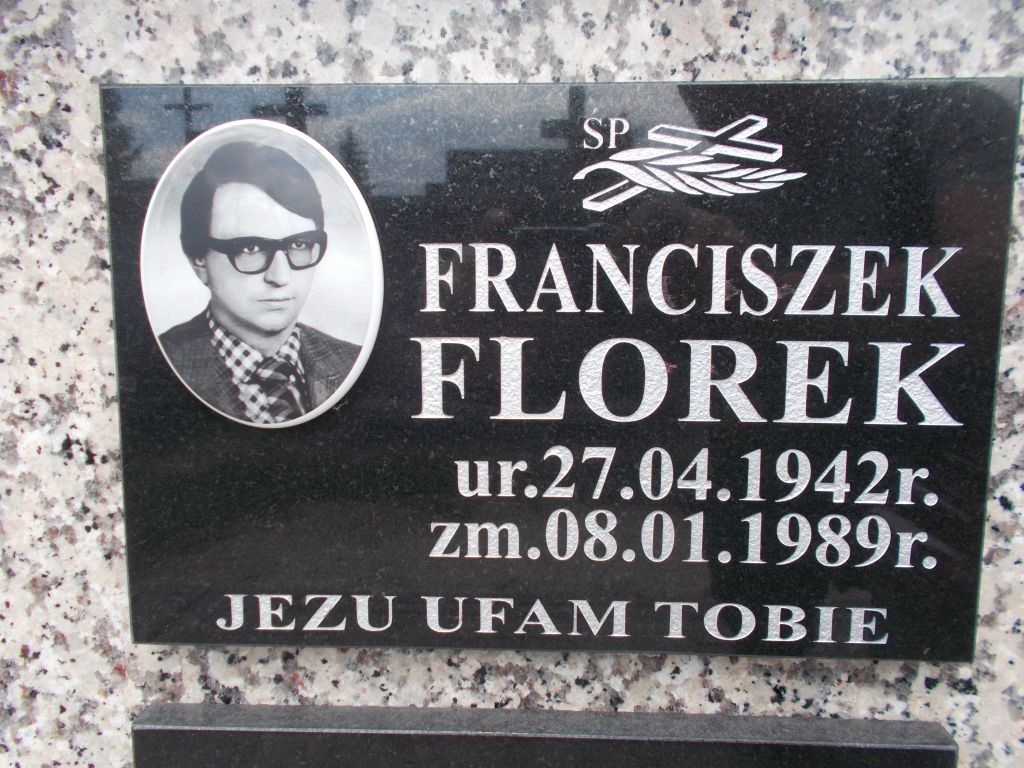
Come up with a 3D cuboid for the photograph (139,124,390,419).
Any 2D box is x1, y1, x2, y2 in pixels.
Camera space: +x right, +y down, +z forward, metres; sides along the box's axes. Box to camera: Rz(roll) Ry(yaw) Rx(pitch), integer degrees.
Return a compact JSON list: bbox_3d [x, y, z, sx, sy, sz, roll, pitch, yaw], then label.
[{"bbox_3d":[-0.085,-0.036,0.258,0.083,0.103,0.008,-3,7,3],"label":"photograph"}]

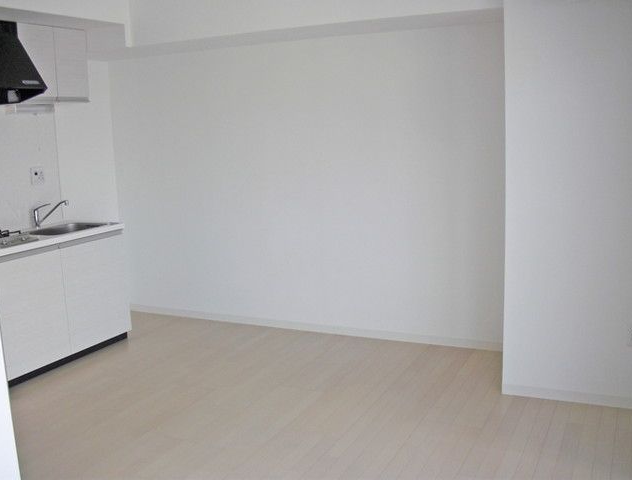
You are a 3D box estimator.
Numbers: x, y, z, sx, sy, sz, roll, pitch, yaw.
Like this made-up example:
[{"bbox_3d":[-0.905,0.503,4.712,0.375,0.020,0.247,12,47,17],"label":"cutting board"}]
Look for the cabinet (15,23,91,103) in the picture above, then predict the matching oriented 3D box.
[{"bbox_3d":[-1.896,-1.179,4.747,0.350,0.510,0.600,3,10,26],"label":"cabinet"}]

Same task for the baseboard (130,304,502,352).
[{"bbox_3d":[-0.143,0.640,5.203,3.240,0.060,0.018,3,10,26],"label":"baseboard"}]

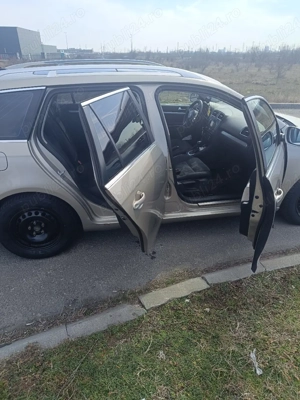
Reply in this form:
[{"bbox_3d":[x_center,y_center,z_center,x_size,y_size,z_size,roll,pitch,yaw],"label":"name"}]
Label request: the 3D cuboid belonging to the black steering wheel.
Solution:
[{"bbox_3d":[0.552,-1.027,3.394,0.100,0.375,0.375,22,21,-22],"label":"black steering wheel"}]

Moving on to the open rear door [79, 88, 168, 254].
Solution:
[{"bbox_3d":[-0.132,-0.124,1.936,0.240,1.170,1.010,9,29,16],"label":"open rear door"}]

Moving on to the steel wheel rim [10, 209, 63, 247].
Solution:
[{"bbox_3d":[-0.963,0.219,2.384,0.416,0.416,0.160,-5,28,-10],"label":"steel wheel rim"}]

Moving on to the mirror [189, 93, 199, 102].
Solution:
[{"bbox_3d":[0.613,-1.423,3.862,0.130,0.165,0.220,-5,28,-10],"label":"mirror"}]

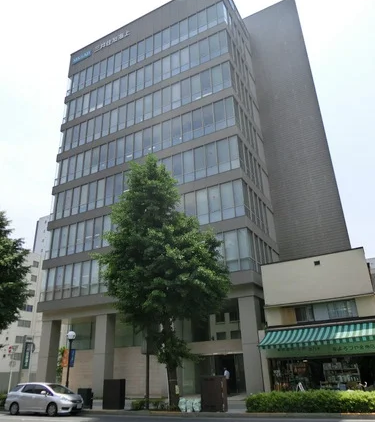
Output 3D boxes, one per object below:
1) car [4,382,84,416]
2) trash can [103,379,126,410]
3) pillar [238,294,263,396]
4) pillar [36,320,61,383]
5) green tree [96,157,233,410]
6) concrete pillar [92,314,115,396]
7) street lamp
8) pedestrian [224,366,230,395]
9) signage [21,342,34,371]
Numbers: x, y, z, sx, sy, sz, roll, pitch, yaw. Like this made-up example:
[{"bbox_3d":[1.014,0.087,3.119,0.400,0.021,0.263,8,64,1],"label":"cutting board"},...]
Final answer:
[{"bbox_3d":[-7.772,10.157,19.570,4.410,1.540,1.700,-12,-25,21],"label":"car"},{"bbox_3d":[-3.969,9.901,19.576,1.120,1.450,0.430,-14,-26,25],"label":"trash can"},{"bbox_3d":[4.118,8.440,22.630,1.040,5.858,1.040,-14,-26,25],"label":"pillar"},{"bbox_3d":[-11.609,12.254,30.197,1.040,5.858,1.040,-14,-26,25],"label":"pillar"},{"bbox_3d":[-1.508,3.096,21.040,7.500,14.900,7.500,-14,-26,25],"label":"green tree"},{"bbox_3d":[-6.394,10.989,27.687,1.040,5.858,1.040,-14,-26,25],"label":"concrete pillar"},{"bbox_3d":[-7.168,9.409,21.675,0.450,4.220,0.450,-14,-26,25],"label":"street lamp"},{"bbox_3d":[2.637,11.090,23.618,0.450,1.680,0.480,-11,-25,20],"label":"pedestrian"},{"bbox_3d":[-13.567,12.123,30.380,0.250,2.100,0.720,-14,-26,25],"label":"signage"}]

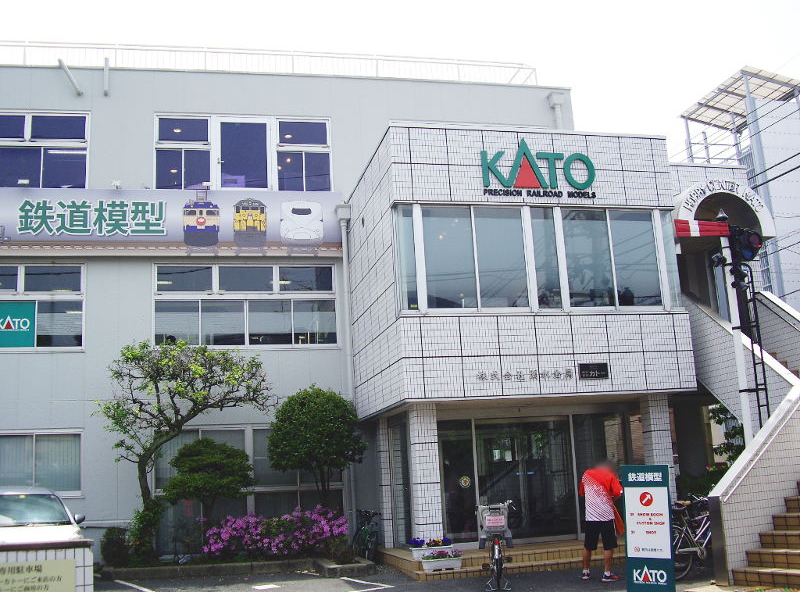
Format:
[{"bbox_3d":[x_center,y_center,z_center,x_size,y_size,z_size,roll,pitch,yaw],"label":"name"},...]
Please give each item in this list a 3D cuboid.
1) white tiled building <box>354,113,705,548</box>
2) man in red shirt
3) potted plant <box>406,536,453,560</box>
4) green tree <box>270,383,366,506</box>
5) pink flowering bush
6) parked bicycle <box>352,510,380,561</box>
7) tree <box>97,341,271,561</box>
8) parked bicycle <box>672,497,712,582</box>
[{"bbox_3d":[2.103,1.090,17.607,5.400,7.450,5.000,-1,-11,-13],"label":"white tiled building"},{"bbox_3d":[2.833,3.184,12.511,0.560,1.660,0.400,-9,-13,29],"label":"man in red shirt"},{"bbox_3d":[0.505,4.035,14.017,0.700,0.320,0.270,-1,-11,-13],"label":"potted plant"},{"bbox_3d":[-1.636,3.427,17.482,1.980,3.214,1.900,-1,-11,-13],"label":"green tree"},{"bbox_3d":[-2.308,4.484,16.587,2.706,0.908,1.100,-1,-11,-13],"label":"pink flowering bush"},{"bbox_3d":[-0.681,4.670,17.436,0.550,1.030,1.650,-4,-11,6],"label":"parked bicycle"},{"bbox_3d":[-4.135,2.986,16.962,3.400,4.139,2.600,-1,-11,-13],"label":"tree"},{"bbox_3d":[4.219,3.406,12.406,1.720,1.040,0.560,4,-13,-33],"label":"parked bicycle"}]

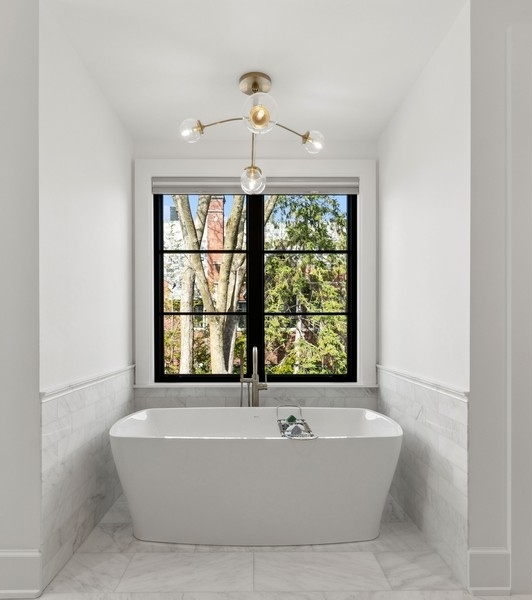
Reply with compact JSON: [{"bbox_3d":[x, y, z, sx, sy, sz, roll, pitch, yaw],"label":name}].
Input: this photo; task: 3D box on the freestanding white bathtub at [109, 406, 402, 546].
[{"bbox_3d":[-0.055,1.054,2.355,1.690,0.590,0.770,0,-2,-1],"label":"freestanding white bathtub"}]

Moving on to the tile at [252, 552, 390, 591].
[{"bbox_3d":[0.256,1.310,1.815,0.620,0.012,0.290,0,-2,-1],"label":"tile"}]

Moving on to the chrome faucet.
[{"bbox_3d":[-0.084,0.860,2.730,0.200,1.030,0.240,0,-2,-1],"label":"chrome faucet"}]

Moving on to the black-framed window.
[{"bbox_3d":[-0.083,-0.122,2.940,1.580,1.530,0.100,0,-2,-1],"label":"black-framed window"}]

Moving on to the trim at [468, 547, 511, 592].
[{"bbox_3d":[0.992,1.195,1.660,0.187,0.205,0.020,0,-2,-1],"label":"trim"}]

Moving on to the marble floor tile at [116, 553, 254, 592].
[{"bbox_3d":[-0.362,1.310,1.815,0.620,0.012,0.290,0,-2,-1],"label":"marble floor tile"}]

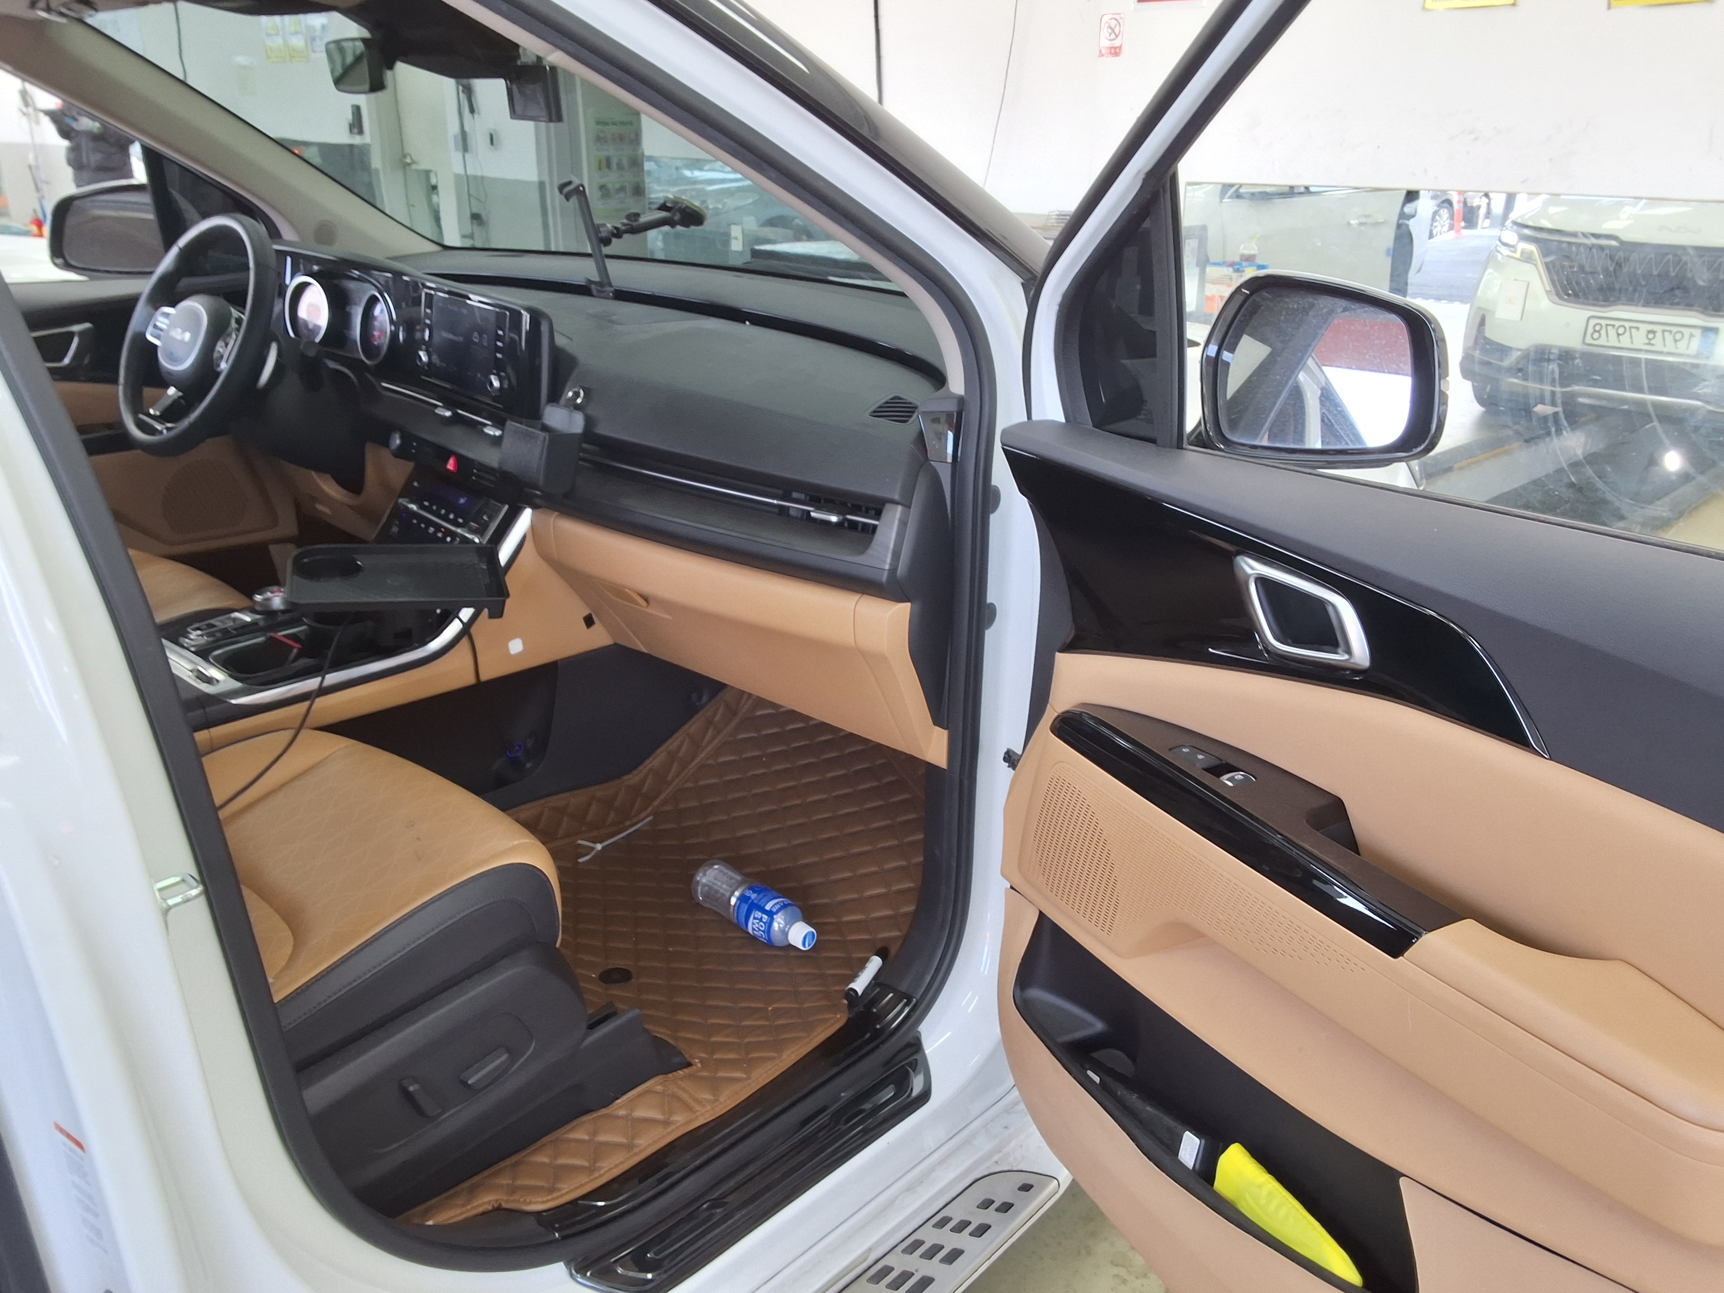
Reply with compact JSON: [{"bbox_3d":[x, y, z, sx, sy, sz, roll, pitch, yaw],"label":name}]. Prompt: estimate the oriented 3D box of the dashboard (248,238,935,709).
[{"bbox_3d":[-0.401,-0.312,2.028,1.490,0.490,0.490,16,25,39],"label":"dashboard"}]

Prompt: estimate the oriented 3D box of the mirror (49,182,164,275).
[{"bbox_3d":[-1.353,-0.749,2.491,0.220,0.165,0.110,-15,24,-35],"label":"mirror"}]

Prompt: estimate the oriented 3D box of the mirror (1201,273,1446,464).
[{"bbox_3d":[0.428,-0.253,1.237,0.220,0.165,0.110,18,27,41],"label":"mirror"}]

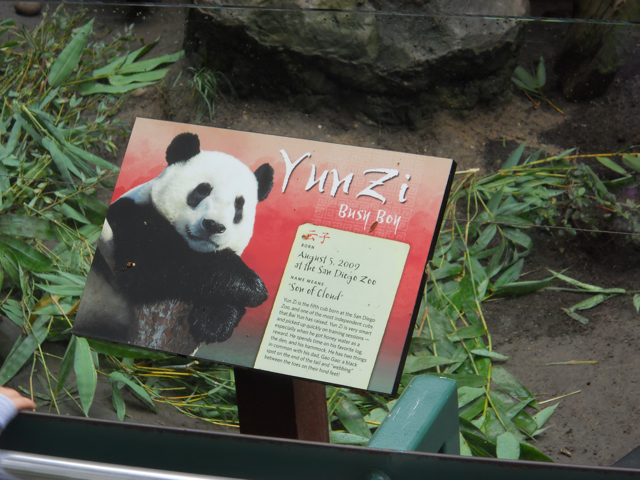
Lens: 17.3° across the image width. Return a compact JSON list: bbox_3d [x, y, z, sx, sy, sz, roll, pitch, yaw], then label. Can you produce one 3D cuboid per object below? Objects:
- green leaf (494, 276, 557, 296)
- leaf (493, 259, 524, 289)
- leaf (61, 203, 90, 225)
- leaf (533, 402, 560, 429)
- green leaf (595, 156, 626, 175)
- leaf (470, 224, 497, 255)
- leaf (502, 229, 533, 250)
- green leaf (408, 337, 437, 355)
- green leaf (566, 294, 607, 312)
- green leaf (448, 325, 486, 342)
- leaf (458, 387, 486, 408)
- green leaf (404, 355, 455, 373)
[{"bbox_3d":[0.427,0.095,4.405,0.140,0.038,0.047,-9,26,-10],"label":"green leaf"},{"bbox_3d":[0.365,0.065,4.080,0.027,0.025,0.096,9,27,28],"label":"leaf"},{"bbox_3d":[-0.514,-0.055,4.452,0.025,0.025,0.094,-17,26,-26],"label":"leaf"},{"bbox_3d":[0.424,0.328,3.926,0.029,0.029,0.088,17,33,36],"label":"leaf"},{"bbox_3d":[0.681,-0.174,4.926,0.030,0.027,0.104,-20,30,-29],"label":"green leaf"},{"bbox_3d":[0.358,0.000,4.610,0.035,0.035,0.121,13,30,30],"label":"leaf"},{"bbox_3d":[0.395,-0.001,4.201,0.027,0.025,0.081,-14,25,-21],"label":"leaf"},{"bbox_3d":[0.180,0.190,3.775,0.069,0.025,0.034,-15,26,-24],"label":"green leaf"},{"bbox_3d":[0.506,0.119,3.971,0.079,0.025,0.022,-20,28,-32],"label":"green leaf"},{"bbox_3d":[0.294,0.187,4.234,0.077,0.027,0.040,-5,26,-3],"label":"green leaf"},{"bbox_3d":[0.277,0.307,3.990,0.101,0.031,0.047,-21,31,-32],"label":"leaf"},{"bbox_3d":[0.212,0.245,4.126,0.114,0.028,0.042,-5,26,-2],"label":"green leaf"}]

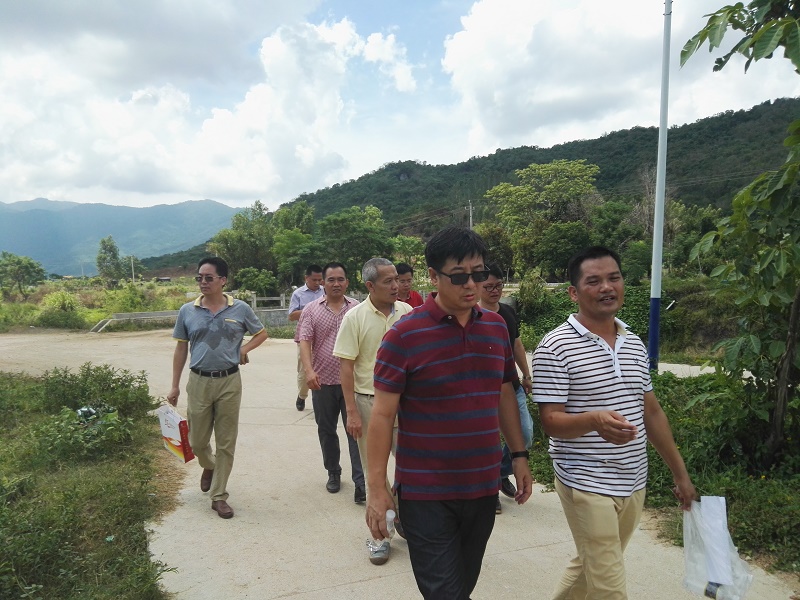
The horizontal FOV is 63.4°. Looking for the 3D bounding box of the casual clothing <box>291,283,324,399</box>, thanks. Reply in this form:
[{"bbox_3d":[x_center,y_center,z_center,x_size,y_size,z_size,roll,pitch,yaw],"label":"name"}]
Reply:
[{"bbox_3d":[-1.026,0.475,7.500,0.500,1.340,0.400,0,3,-18],"label":"casual clothing"}]

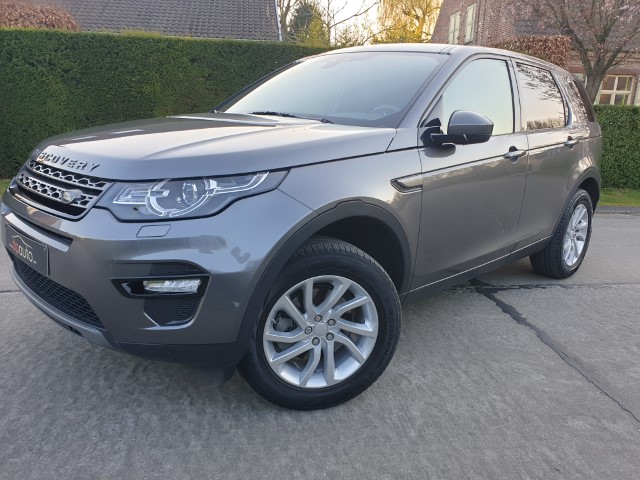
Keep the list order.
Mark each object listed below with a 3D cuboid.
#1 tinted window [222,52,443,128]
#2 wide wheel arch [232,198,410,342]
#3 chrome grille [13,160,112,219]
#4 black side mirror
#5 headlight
[{"bbox_3d":[0.017,-0.919,2.850,1.500,0.150,0.820,16,54,43],"label":"tinted window"},{"bbox_3d":[0.047,0.070,1.909,0.950,0.480,0.160,-12,20,-43],"label":"wide wheel arch"},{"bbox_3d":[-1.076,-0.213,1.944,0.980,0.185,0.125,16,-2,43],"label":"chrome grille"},{"bbox_3d":[0.643,-0.513,2.192,0.260,0.165,0.240,-12,20,-43],"label":"black side mirror"},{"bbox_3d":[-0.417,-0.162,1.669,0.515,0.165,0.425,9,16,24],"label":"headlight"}]

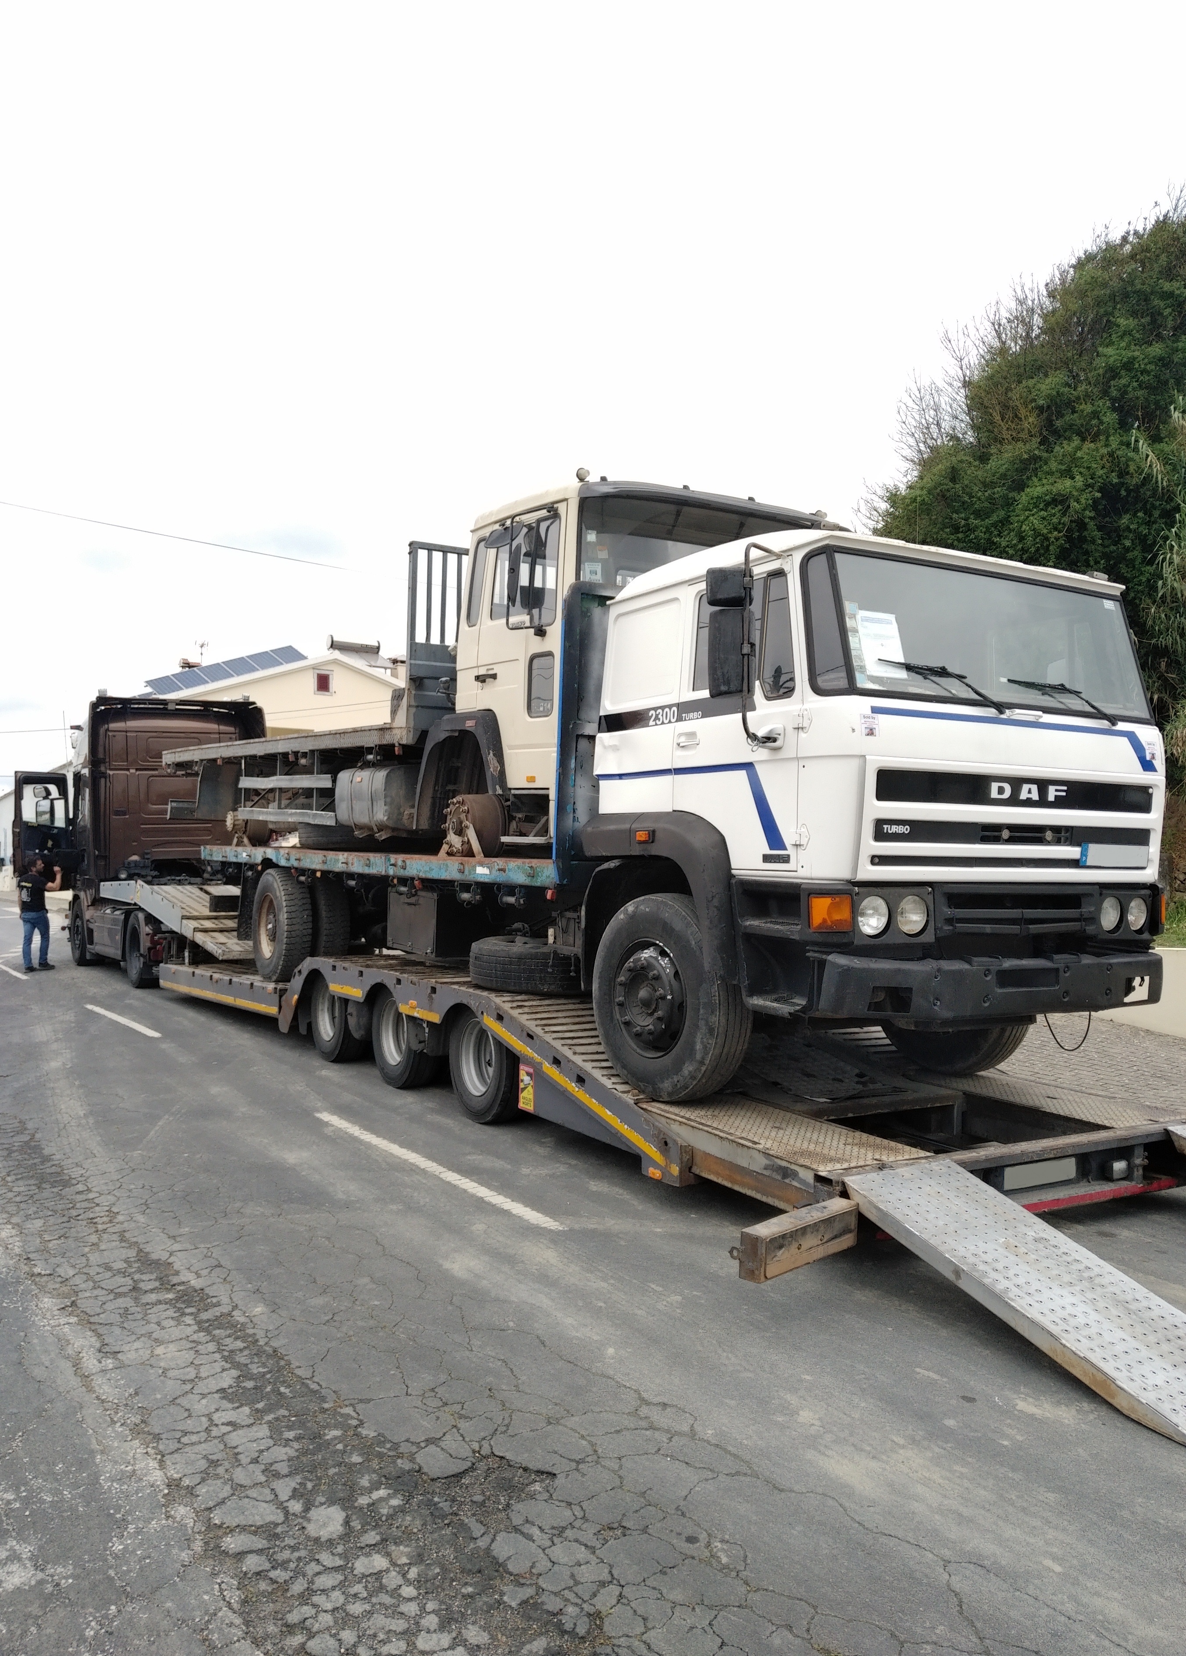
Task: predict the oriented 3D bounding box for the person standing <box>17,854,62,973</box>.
[{"bbox_3d":[-8.321,1.277,18.600,0.520,1.730,0.500,-1,-2,33],"label":"person standing"}]

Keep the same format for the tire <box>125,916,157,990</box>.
[{"bbox_3d":[-6.170,1.670,16.800,0.310,0.990,0.990,1,-2,-30],"label":"tire"}]

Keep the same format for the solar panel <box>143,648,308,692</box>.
[{"bbox_3d":[-14.200,-6.170,48.100,6.050,0.100,1.650,-20,34,-30],"label":"solar panel"}]

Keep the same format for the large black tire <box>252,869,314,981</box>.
[{"bbox_3d":[-2.930,0.910,11.620,0.290,1.040,1.040,1,-2,-31],"label":"large black tire"}]

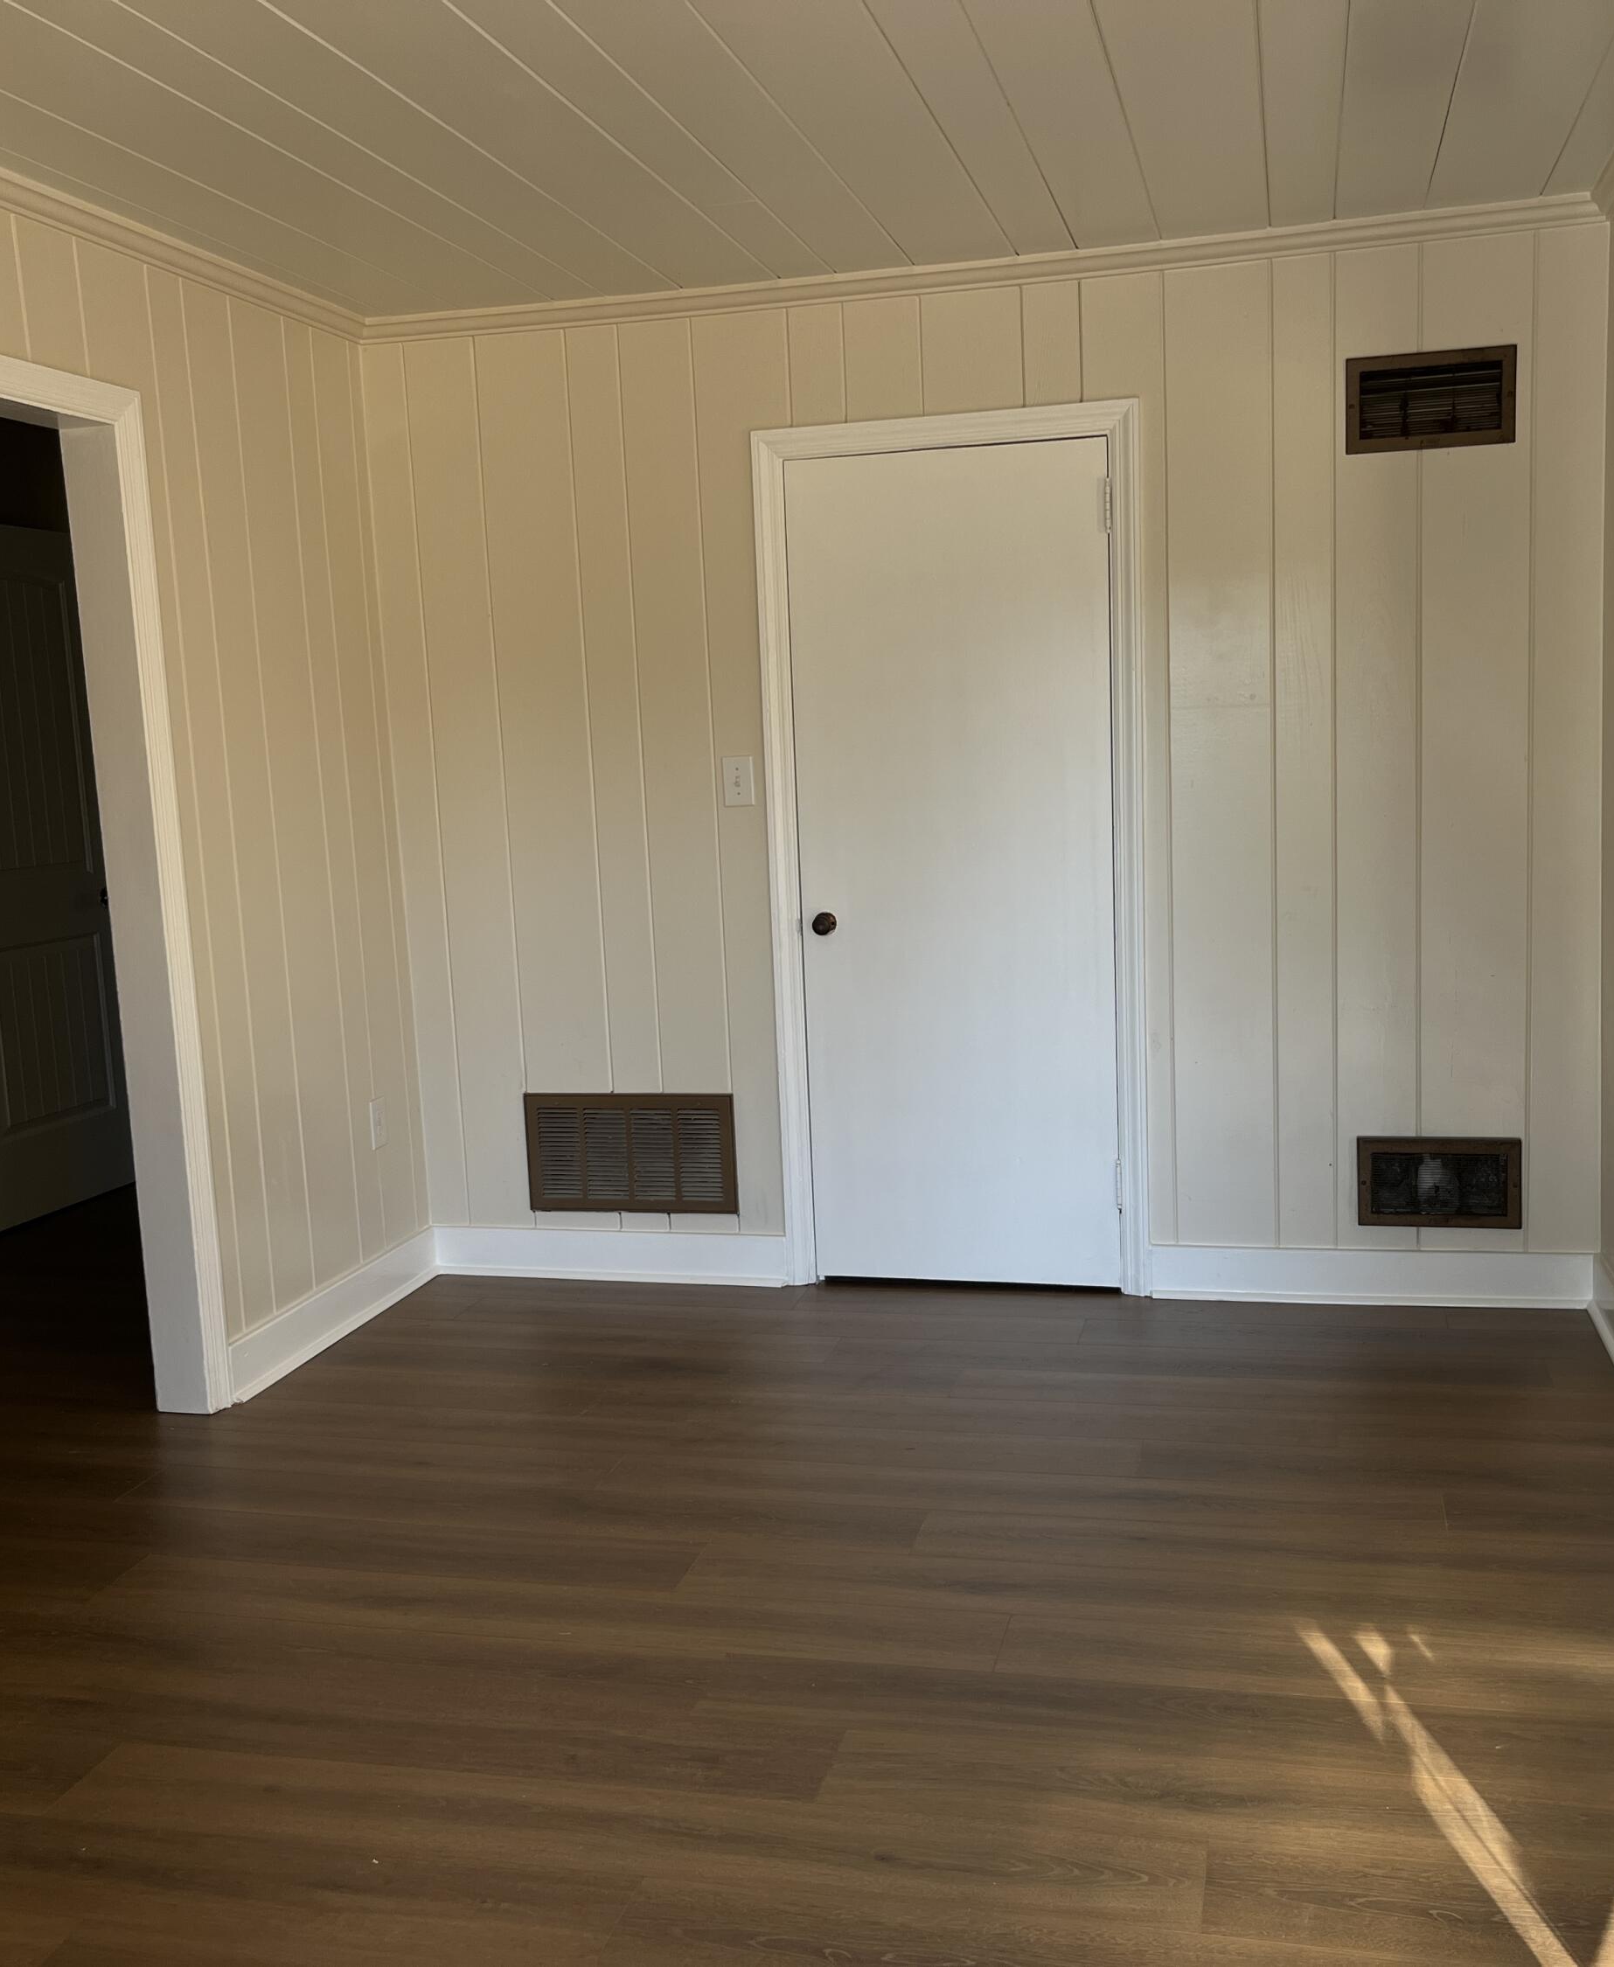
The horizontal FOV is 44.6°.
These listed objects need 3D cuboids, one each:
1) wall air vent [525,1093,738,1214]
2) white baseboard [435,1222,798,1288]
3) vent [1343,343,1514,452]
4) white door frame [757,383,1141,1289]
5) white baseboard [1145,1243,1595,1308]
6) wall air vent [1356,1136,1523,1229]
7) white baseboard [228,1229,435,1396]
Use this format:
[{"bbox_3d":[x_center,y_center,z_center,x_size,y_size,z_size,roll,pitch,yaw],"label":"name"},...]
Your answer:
[{"bbox_3d":[-0.446,0.431,4.970,0.554,0.303,0.018,0,8,15],"label":"wall air vent"},{"bbox_3d":[-0.521,0.696,5.021,0.972,0.134,0.027,0,8,15],"label":"white baseboard"},{"bbox_3d":[1.348,-1.259,4.254,0.351,0.202,0.020,0,8,15],"label":"vent"},{"bbox_3d":[0.347,-0.276,4.676,0.898,2.075,0.070,0,8,15],"label":"white door frame"},{"bbox_3d":[1.298,0.680,4.542,0.993,0.134,0.027,0,8,15],"label":"white baseboard"},{"bbox_3d":[1.439,0.455,4.481,0.356,0.209,0.020,0,8,15],"label":"wall air vent"},{"bbox_3d":[-1.099,0.768,4.676,0.027,0.134,0.999,0,8,15],"label":"white baseboard"}]

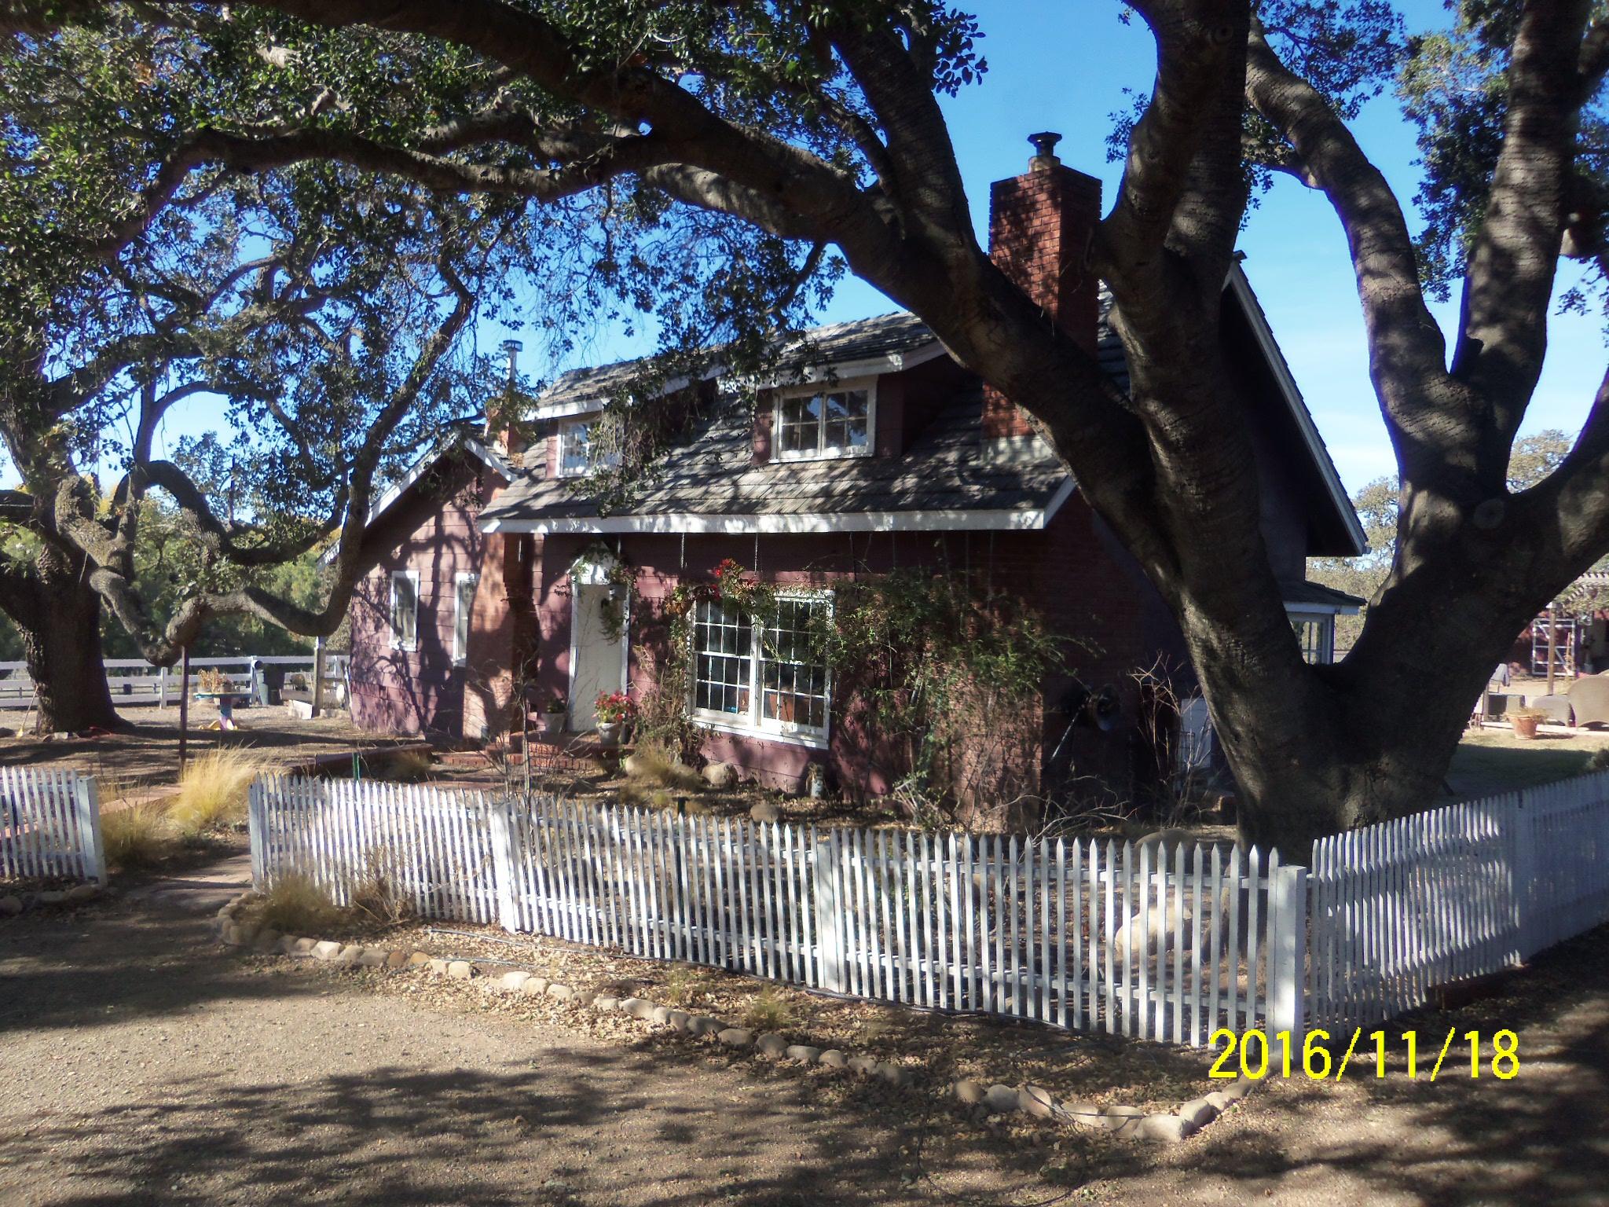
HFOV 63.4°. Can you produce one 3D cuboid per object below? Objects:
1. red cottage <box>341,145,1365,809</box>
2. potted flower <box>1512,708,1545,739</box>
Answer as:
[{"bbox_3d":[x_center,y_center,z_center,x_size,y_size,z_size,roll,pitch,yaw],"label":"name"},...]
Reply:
[{"bbox_3d":[-0.969,-1.147,19.805,7.100,6.400,16.600,0,2,-42],"label":"red cottage"},{"bbox_3d":[11.172,1.864,20.100,0.510,0.480,0.510,0,2,-42],"label":"potted flower"}]

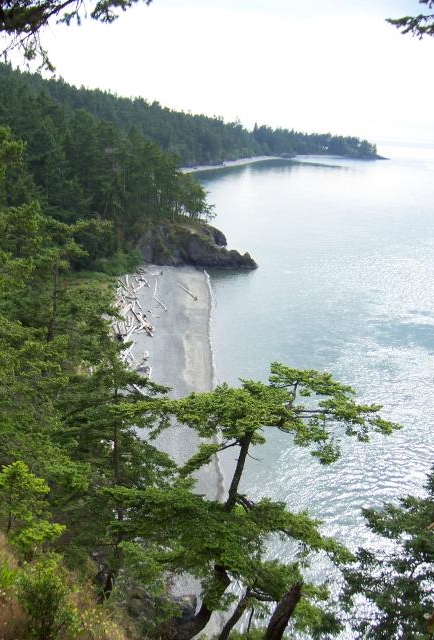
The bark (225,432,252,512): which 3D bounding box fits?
[{"bbox_3d":[0.404,2.785,12.185,0.183,1.606,0.183,12,14,-3],"label":"bark"}]

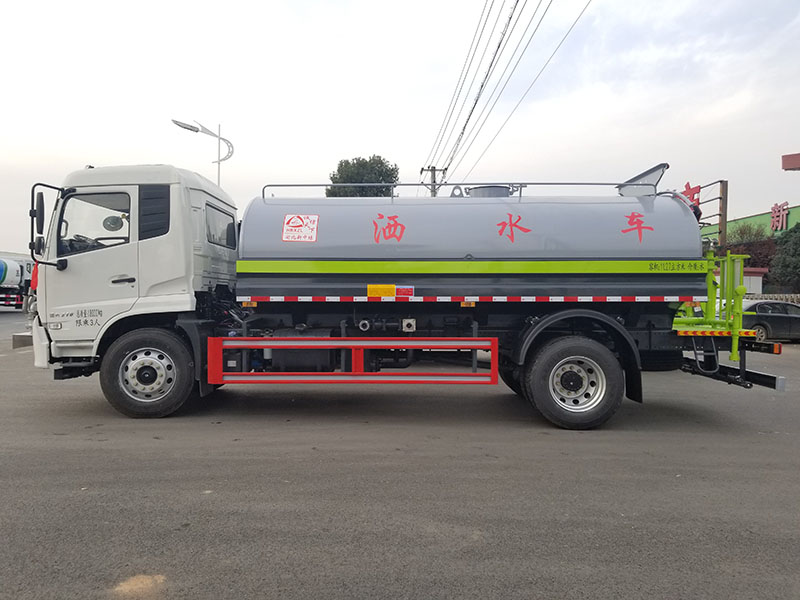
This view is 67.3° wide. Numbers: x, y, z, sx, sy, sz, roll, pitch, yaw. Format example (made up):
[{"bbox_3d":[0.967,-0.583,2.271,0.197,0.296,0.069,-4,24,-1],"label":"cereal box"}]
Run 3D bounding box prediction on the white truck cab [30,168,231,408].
[{"bbox_3d":[-3.250,-0.300,7.780,1.980,2.500,2.420,0,0,1],"label":"white truck cab"}]

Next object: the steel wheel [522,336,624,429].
[{"bbox_3d":[1.906,0.900,6.560,1.010,1.010,0.300,0,0,1],"label":"steel wheel"}]

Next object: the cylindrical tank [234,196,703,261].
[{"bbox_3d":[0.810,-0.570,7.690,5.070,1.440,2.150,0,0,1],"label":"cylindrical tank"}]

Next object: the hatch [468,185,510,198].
[{"bbox_3d":[1.150,-1.355,7.680,0.540,0.170,0.540,0,0,1],"label":"hatch"}]

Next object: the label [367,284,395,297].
[{"bbox_3d":[-0.195,-0.097,6.475,0.305,0.133,0.010,0,0,1],"label":"label"}]

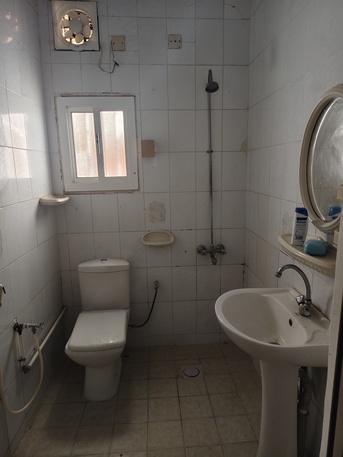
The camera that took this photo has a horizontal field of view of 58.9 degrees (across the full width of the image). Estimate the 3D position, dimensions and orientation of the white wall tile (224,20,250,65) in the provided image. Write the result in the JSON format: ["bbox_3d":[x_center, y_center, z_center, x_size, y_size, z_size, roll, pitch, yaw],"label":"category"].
[{"bbox_3d":[0.466,-1.323,2.164,0.188,0.298,0.010,-2,11,-3],"label":"white wall tile"}]

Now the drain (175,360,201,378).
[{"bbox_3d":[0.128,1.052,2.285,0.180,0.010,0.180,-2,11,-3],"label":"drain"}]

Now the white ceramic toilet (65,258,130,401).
[{"bbox_3d":[-0.478,0.678,2.156,0.375,0.810,0.650,-2,11,-3],"label":"white ceramic toilet"}]

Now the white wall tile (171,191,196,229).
[{"bbox_3d":[0.091,-0.138,2.375,0.200,0.300,0.010,-2,11,-3],"label":"white wall tile"}]

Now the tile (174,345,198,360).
[{"bbox_3d":[0.115,1.016,2.470,0.198,0.010,0.198,-2,11,-3],"label":"tile"}]

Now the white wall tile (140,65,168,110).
[{"bbox_3d":[-0.122,-1.010,2.191,0.200,0.300,0.010,-2,11,-3],"label":"white wall tile"}]

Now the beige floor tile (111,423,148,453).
[{"bbox_3d":[-0.229,1.179,1.711,0.200,0.010,0.195,-2,11,-3],"label":"beige floor tile"}]

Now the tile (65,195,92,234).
[{"bbox_3d":[-0.702,-0.108,2.315,0.200,0.300,0.010,-2,11,-4],"label":"tile"}]

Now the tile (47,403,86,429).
[{"bbox_3d":[-0.643,1.149,1.868,0.198,0.010,0.198,-2,11,-3],"label":"tile"}]

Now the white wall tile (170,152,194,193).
[{"bbox_3d":[0.085,-0.432,2.317,0.200,0.300,0.010,-2,11,-3],"label":"white wall tile"}]

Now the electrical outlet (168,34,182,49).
[{"bbox_3d":[0.030,-1.308,2.124,0.090,0.090,0.020,-2,11,-3],"label":"electrical outlet"}]

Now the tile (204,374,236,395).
[{"bbox_3d":[0.338,1.091,2.119,0.200,0.010,0.200,-2,11,-4],"label":"tile"}]

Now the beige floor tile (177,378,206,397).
[{"bbox_3d":[0.143,1.093,2.104,0.200,0.010,0.195,-2,11,-3],"label":"beige floor tile"}]

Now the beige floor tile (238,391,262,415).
[{"bbox_3d":[0.551,1.107,1.935,0.200,0.010,0.193,-2,11,-3],"label":"beige floor tile"}]

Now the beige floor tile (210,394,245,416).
[{"bbox_3d":[0.351,1.117,1.928,0.198,0.010,0.198,-2,11,-3],"label":"beige floor tile"}]

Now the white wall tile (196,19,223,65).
[{"bbox_3d":[0.271,-1.317,2.156,0.200,0.300,0.010,-2,11,-3],"label":"white wall tile"}]

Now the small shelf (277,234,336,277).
[{"bbox_3d":[0.595,0.098,1.415,0.120,0.090,0.600,-2,11,-3],"label":"small shelf"}]

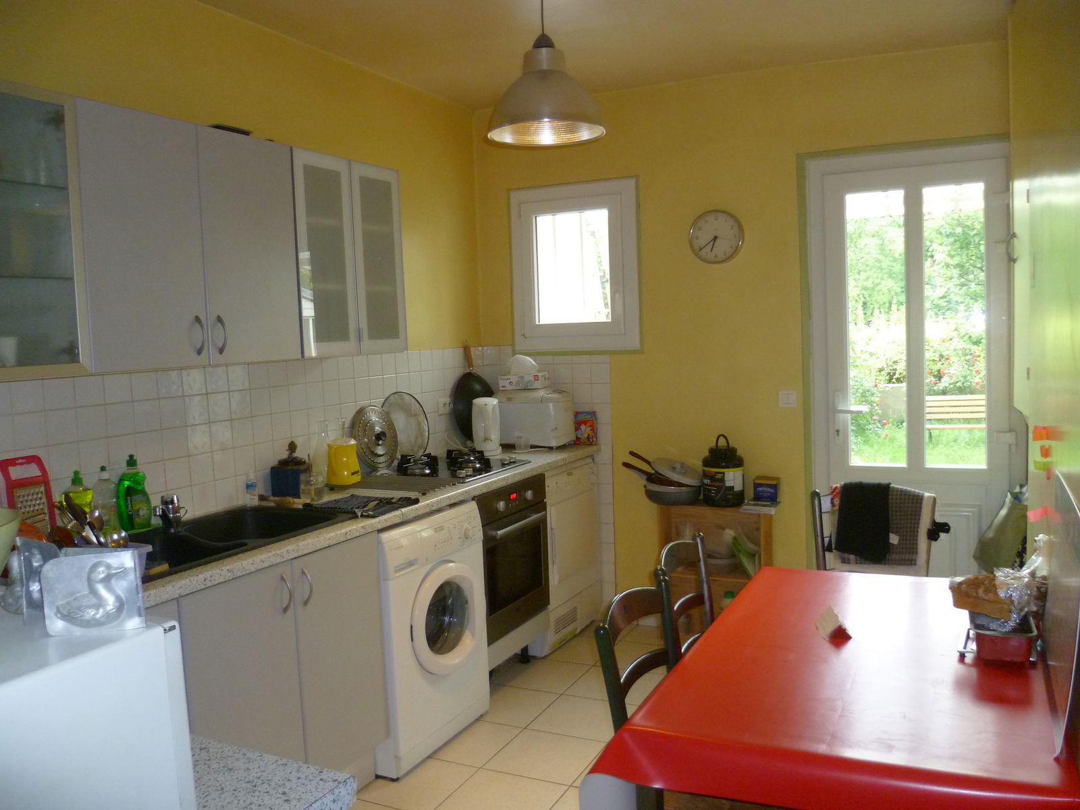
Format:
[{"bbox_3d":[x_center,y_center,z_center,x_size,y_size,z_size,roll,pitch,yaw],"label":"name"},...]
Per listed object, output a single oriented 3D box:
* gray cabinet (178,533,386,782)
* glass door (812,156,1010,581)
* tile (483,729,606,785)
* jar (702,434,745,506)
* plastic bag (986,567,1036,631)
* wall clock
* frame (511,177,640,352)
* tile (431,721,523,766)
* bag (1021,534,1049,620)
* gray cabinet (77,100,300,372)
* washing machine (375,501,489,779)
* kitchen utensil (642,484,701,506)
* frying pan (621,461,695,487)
[{"bbox_3d":[-0.948,0.866,2.646,0.570,0.850,0.800,0,5,26],"label":"gray cabinet"},{"bbox_3d":[1.584,0.017,3.746,0.814,2.177,0.100,0,5,24],"label":"glass door"},{"bbox_3d":[0.017,1.214,3.016,0.332,0.010,0.332,0,5,27],"label":"tile"},{"bbox_3d":[0.823,0.290,3.931,0.187,0.320,0.187,-2,5,0],"label":"jar"},{"bbox_3d":[0.998,0.402,1.859,0.110,0.130,0.130,0,5,27],"label":"plastic bag"},{"bbox_3d":[0.805,-0.770,3.986,0.250,0.250,0.045,0,5,24],"label":"wall clock"},{"bbox_3d":[0.172,-0.674,4.316,0.667,0.813,0.090,0,5,24],"label":"frame"},{"bbox_3d":[-0.276,1.214,3.164,0.332,0.010,0.332,0,5,27],"label":"tile"},{"bbox_3d":[1.145,0.410,2.041,0.085,0.200,0.160,0,5,26],"label":"bag"},{"bbox_3d":[-1.111,-0.457,2.594,0.330,0.700,0.800,0,5,27],"label":"gray cabinet"},{"bbox_3d":[-0.592,0.805,3.219,0.580,0.845,0.600,0,5,27],"label":"washing machine"},{"bbox_3d":[0.627,0.402,4.050,0.265,0.090,0.265,0,5,24],"label":"kitchen utensil"},{"bbox_3d":[0.550,0.332,4.087,0.420,0.110,0.250,10,11,37],"label":"frying pan"}]

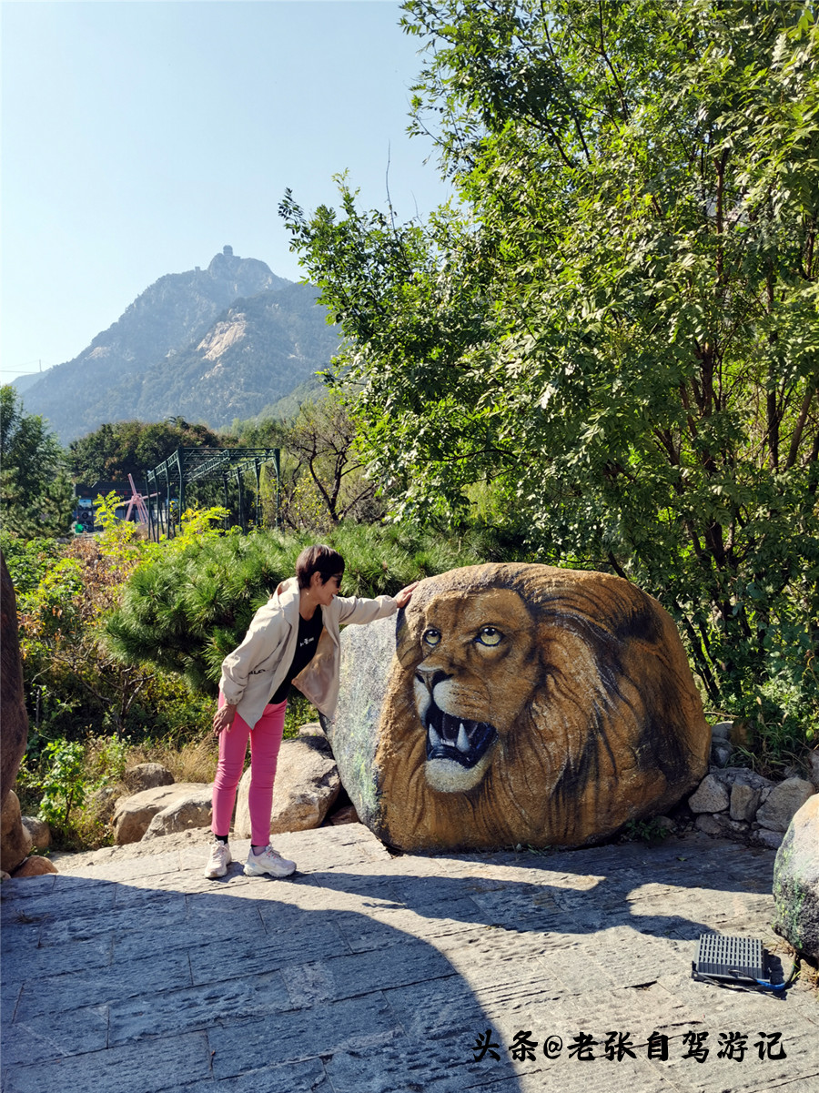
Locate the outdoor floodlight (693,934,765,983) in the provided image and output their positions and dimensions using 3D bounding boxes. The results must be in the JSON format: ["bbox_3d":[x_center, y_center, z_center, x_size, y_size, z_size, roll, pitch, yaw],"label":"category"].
[{"bbox_3d":[1.093,1.411,2.911,0.230,0.100,0.220,-1,1,11],"label":"outdoor floodlight"}]

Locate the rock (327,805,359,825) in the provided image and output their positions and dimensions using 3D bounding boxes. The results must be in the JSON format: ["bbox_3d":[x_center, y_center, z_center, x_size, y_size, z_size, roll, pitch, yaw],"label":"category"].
[{"bbox_3d":[-0.365,1.485,4.715,0.190,0.110,0.160,-1,1,-6],"label":"rock"}]

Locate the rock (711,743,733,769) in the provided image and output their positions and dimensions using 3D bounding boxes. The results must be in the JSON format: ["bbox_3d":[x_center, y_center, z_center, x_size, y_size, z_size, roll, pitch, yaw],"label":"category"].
[{"bbox_3d":[1.732,1.167,4.750,0.140,0.140,0.140,1,3,20],"label":"rock"}]

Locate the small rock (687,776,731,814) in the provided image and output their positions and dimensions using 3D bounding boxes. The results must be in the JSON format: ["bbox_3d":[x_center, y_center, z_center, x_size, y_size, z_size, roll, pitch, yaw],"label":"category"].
[{"bbox_3d":[1.548,1.278,4.400,0.220,0.200,0.200,1,3,20],"label":"small rock"}]

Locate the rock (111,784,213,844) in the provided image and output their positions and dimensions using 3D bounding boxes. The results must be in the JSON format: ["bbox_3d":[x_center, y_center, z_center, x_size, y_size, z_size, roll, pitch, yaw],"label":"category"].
[{"bbox_3d":[-1.272,1.372,4.370,0.490,0.270,0.420,-1,3,-20],"label":"rock"}]

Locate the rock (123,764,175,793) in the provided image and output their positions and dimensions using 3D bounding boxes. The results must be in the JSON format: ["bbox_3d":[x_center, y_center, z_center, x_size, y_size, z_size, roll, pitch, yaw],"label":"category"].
[{"bbox_3d":[-1.662,1.485,5.432,0.340,0.200,0.280,-1,1,-11],"label":"rock"}]

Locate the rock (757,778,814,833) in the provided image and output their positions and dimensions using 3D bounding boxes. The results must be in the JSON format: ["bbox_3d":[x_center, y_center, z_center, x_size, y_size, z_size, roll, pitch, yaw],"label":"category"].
[{"bbox_3d":[1.899,1.304,4.300,0.310,0.260,0.260,1,3,20],"label":"rock"}]

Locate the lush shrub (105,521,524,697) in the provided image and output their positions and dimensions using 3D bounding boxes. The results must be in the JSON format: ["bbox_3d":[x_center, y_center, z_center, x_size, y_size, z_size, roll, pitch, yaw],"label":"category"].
[{"bbox_3d":[-0.671,0.467,6.252,2.800,1.280,1.900,-1,1,-6],"label":"lush shrub"}]

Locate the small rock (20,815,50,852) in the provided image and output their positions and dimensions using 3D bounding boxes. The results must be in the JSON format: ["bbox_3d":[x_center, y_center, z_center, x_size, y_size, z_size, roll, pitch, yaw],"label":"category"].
[{"bbox_3d":[-1.894,1.442,4.300,0.190,0.190,0.190,-1,3,-20],"label":"small rock"}]

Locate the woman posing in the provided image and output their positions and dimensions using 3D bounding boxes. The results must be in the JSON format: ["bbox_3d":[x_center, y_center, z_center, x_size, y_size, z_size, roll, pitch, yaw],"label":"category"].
[{"bbox_3d":[-0.447,0.746,3.820,0.800,1.460,0.550,-2,3,-40],"label":"woman posing"}]

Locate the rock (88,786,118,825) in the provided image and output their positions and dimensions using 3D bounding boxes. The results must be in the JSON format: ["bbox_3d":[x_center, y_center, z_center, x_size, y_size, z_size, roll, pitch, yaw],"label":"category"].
[{"bbox_3d":[-1.786,1.513,4.971,0.190,0.210,0.180,-1,1,-11],"label":"rock"}]

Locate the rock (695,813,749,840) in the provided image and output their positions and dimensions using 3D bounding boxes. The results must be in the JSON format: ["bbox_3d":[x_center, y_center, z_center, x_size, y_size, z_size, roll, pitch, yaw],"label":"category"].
[{"bbox_3d":[1.594,1.425,4.346,0.250,0.130,0.200,-1,1,11],"label":"rock"}]

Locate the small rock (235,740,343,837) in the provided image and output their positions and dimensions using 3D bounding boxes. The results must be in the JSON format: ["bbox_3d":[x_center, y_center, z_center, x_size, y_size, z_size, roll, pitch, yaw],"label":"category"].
[{"bbox_3d":[-0.642,1.260,4.470,0.570,0.480,0.500,-1,3,-20],"label":"small rock"}]

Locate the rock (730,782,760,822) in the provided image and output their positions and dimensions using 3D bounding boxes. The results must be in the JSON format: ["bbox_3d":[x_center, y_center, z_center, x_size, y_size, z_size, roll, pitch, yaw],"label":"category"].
[{"bbox_3d":[1.726,1.321,4.387,0.170,0.200,0.180,-1,1,11],"label":"rock"}]

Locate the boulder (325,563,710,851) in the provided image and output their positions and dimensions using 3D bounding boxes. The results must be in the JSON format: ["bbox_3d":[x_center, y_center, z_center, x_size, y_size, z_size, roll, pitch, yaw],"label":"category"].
[{"bbox_3d":[0.594,0.802,4.694,1.900,1.360,1.250,-1,1,7],"label":"boulder"}]

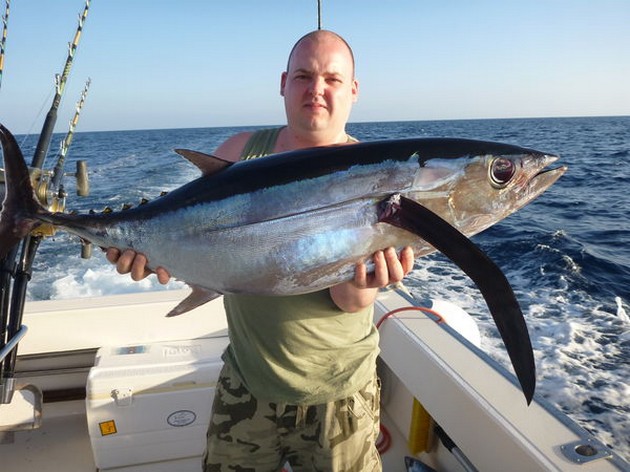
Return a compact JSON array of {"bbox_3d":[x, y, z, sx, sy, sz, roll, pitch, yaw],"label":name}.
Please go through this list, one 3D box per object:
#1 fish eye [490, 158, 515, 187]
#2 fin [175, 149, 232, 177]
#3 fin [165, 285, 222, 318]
[{"bbox_3d":[0.320,-0.108,0.868,0.043,0.045,0.022,-6,1,-10],"label":"fish eye"},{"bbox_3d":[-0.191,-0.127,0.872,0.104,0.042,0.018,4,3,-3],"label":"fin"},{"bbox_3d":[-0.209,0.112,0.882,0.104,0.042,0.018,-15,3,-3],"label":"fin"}]

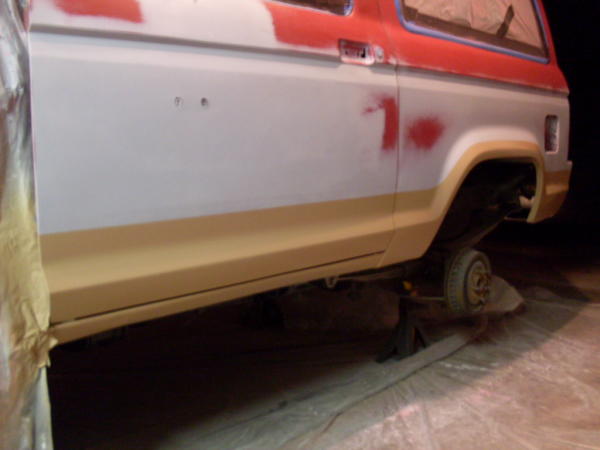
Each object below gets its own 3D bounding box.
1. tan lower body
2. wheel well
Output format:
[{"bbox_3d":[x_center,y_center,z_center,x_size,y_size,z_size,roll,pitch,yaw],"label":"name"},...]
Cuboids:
[{"bbox_3d":[0.322,-0.092,2.338,0.290,0.420,2.640,8,11,44],"label":"tan lower body"},{"bbox_3d":[0.638,-0.126,2.720,0.330,0.320,0.870,8,11,44],"label":"wheel well"}]

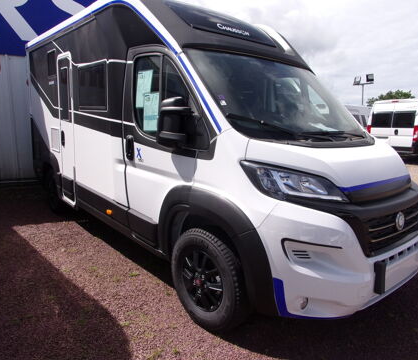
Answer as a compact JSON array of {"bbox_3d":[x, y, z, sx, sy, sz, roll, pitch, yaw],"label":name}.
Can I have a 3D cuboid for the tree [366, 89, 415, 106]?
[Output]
[{"bbox_3d":[23.558,-8.891,45.000,6.500,6.000,6.000,8,12,25],"label":"tree"}]

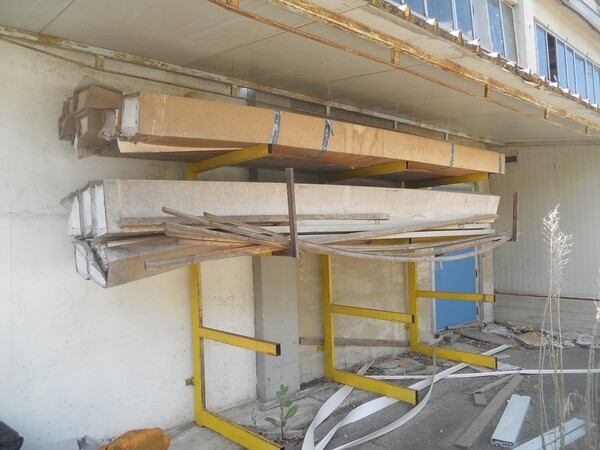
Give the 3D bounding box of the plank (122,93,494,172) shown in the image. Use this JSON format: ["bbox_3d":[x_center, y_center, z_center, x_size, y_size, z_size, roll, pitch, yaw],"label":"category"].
[{"bbox_3d":[0.640,-0.647,4.005,4.230,0.233,0.270,-2,-2,-41],"label":"plank"}]

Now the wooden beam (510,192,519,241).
[{"bbox_3d":[2.229,-0.082,4.840,0.045,0.507,0.045,-1,1,-41],"label":"wooden beam"}]

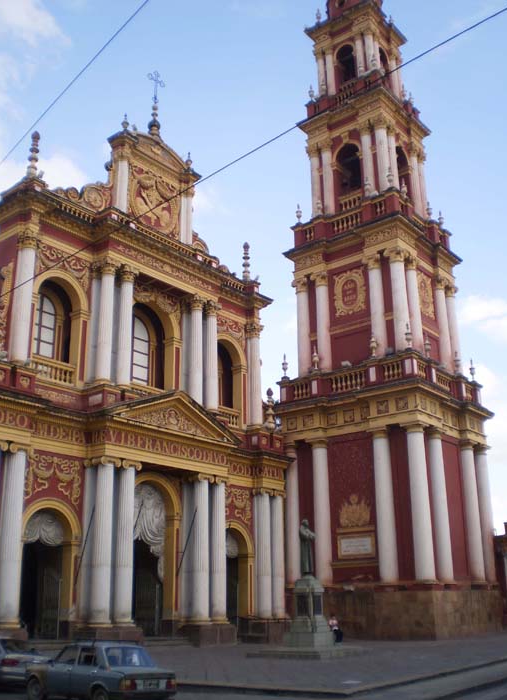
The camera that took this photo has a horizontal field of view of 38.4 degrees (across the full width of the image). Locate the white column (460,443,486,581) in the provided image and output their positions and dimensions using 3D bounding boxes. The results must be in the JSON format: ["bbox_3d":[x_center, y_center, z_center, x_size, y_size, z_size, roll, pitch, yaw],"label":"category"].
[{"bbox_3d":[12.516,9.169,41.559,0.940,7.998,0.940,-15,-24,37],"label":"white column"}]

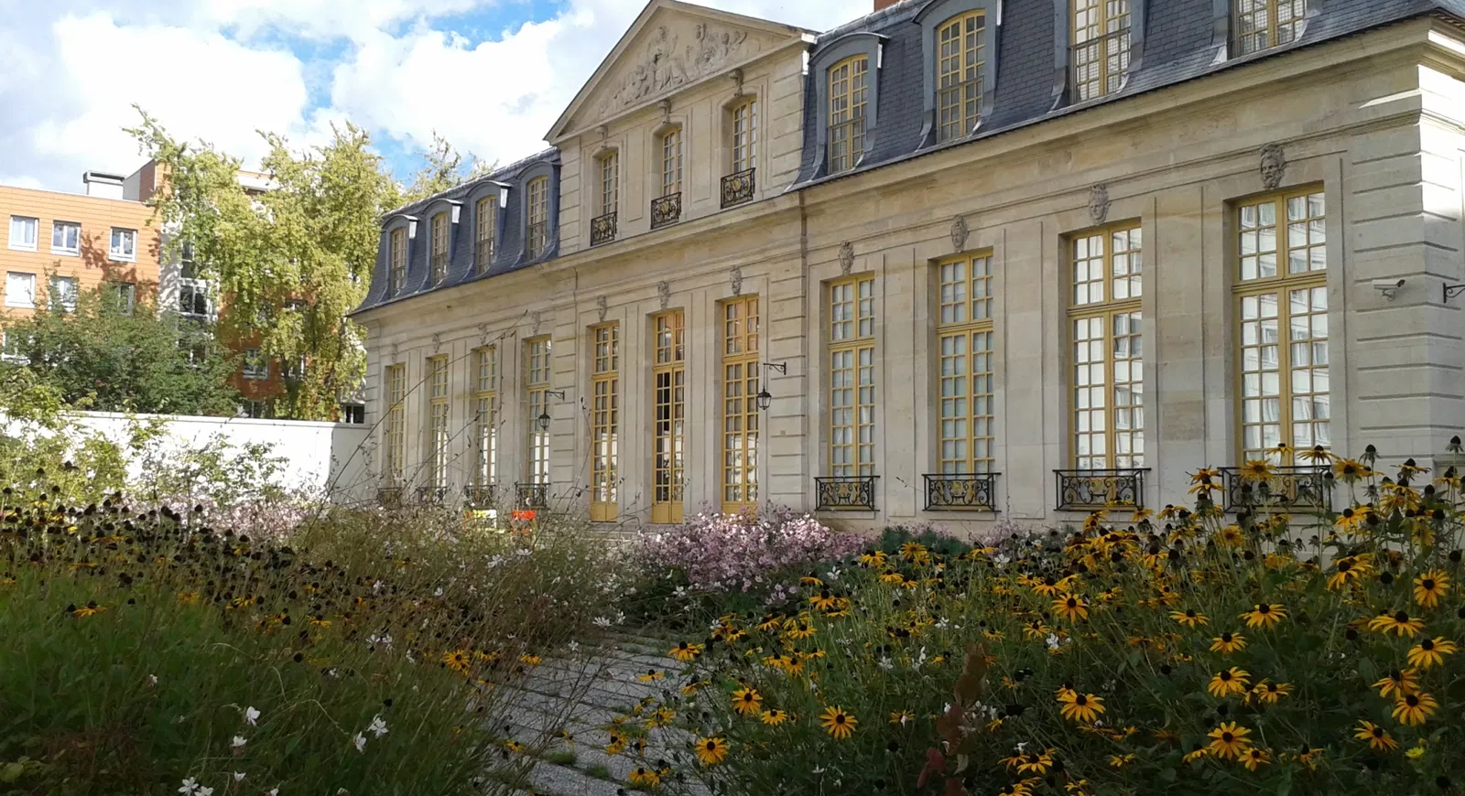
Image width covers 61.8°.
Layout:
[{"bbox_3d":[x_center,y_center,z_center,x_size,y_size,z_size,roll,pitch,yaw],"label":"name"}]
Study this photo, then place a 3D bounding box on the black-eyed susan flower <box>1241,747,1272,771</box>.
[{"bbox_3d":[0.915,0.631,2.139,0.058,0.028,0.058,16,21,26],"label":"black-eyed susan flower"}]

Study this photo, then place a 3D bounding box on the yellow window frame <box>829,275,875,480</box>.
[{"bbox_3d":[2.120,-0.141,20.491,0.140,3.797,1.280,4,-6,-39],"label":"yellow window frame"}]

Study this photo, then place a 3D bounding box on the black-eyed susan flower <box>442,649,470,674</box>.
[{"bbox_3d":[-0.676,0.647,3.000,0.066,0.066,0.030,1,-50,-12],"label":"black-eyed susan flower"}]

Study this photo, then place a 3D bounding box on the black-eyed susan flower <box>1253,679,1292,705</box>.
[{"bbox_3d":[0.888,0.485,2.013,0.064,0.028,0.064,10,17,26],"label":"black-eyed susan flower"}]

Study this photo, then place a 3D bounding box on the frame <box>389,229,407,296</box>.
[{"bbox_3d":[-9.448,-3.831,34.776,0.140,1.850,1.000,4,-6,-39],"label":"frame"}]

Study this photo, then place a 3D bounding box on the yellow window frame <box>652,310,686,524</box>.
[{"bbox_3d":[-1.059,0.343,22.075,0.150,3.848,1.188,5,-7,-40],"label":"yellow window frame"}]

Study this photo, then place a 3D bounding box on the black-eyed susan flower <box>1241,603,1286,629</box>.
[{"bbox_3d":[0.847,0.347,1.950,0.072,0.027,0.072,-2,15,23],"label":"black-eyed susan flower"}]

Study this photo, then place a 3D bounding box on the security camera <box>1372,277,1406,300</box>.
[{"bbox_3d":[7.259,-1.208,13.527,0.170,0.220,0.370,2,5,-23],"label":"security camera"}]

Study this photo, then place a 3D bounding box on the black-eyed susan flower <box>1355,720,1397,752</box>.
[{"bbox_3d":[0.884,0.465,1.681,0.066,0.028,0.066,31,14,31],"label":"black-eyed susan flower"}]

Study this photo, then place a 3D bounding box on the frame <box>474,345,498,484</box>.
[{"bbox_3d":[-5.357,0.563,27.135,0.150,3.365,1.188,5,-7,-40],"label":"frame"}]

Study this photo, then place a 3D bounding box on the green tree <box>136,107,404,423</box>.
[{"bbox_3d":[-18.016,-3.099,46.841,10.330,15.890,9.810,2,-5,-21],"label":"green tree"}]

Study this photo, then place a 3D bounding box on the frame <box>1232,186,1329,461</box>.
[{"bbox_3d":[6.746,-0.594,14.865,0.140,3.797,1.280,4,-6,-39],"label":"frame"}]

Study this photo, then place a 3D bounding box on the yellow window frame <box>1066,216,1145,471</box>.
[{"bbox_3d":[5.196,-0.443,16.750,0.140,3.797,1.280,4,-6,-39],"label":"yellow window frame"}]

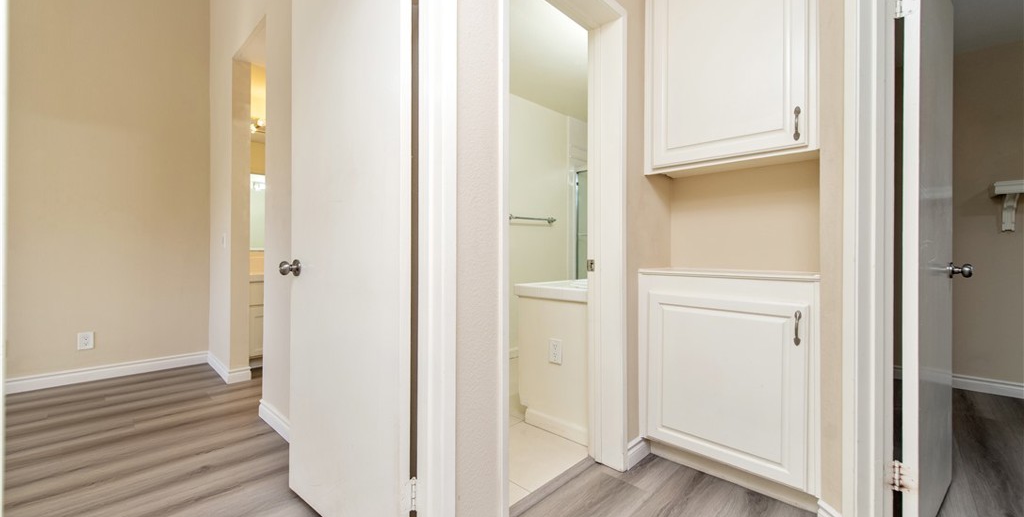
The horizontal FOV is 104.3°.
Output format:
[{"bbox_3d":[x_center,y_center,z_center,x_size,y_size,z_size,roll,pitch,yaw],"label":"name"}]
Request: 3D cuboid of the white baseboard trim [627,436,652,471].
[{"bbox_3d":[0.607,0.921,1.904,0.015,0.095,0.217,0,0,44],"label":"white baseboard trim"}]

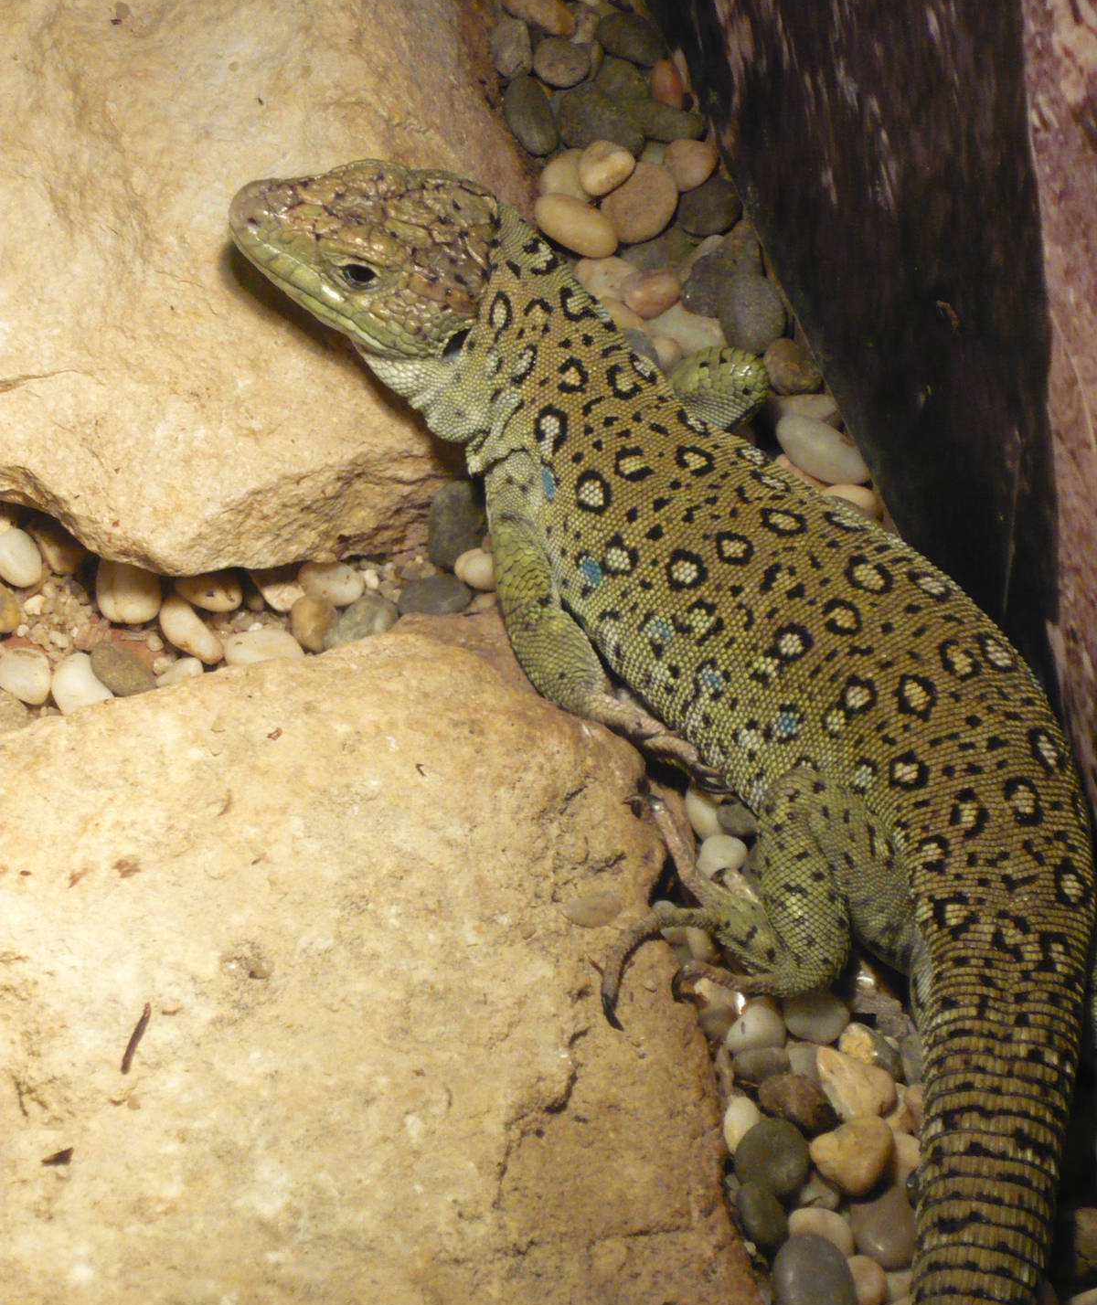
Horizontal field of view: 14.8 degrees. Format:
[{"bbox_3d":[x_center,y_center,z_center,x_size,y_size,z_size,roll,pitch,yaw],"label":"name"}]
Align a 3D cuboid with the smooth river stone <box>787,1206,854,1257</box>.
[{"bbox_3d":[0.054,0.116,0.842,0.014,0.008,0.013,26,56,26],"label":"smooth river stone"}]

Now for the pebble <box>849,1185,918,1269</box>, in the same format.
[{"bbox_3d":[0.067,0.113,0.835,0.014,0.008,0.022,-5,50,-1],"label":"pebble"}]

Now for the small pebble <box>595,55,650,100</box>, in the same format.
[{"bbox_3d":[0.016,-0.127,0.940,0.014,0.008,0.013,35,60,28],"label":"small pebble"}]

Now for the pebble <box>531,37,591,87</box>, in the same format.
[{"bbox_3d":[0.004,-0.151,1.083,0.015,0.009,0.018,-16,49,-8],"label":"pebble"}]

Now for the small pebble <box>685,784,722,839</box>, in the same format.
[{"bbox_3d":[0.033,0.034,0.912,0.008,0.007,0.016,-17,51,-10],"label":"small pebble"}]

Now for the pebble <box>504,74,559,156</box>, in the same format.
[{"bbox_3d":[-0.004,-0.118,0.930,0.011,0.010,0.022,-13,51,-7],"label":"pebble"}]

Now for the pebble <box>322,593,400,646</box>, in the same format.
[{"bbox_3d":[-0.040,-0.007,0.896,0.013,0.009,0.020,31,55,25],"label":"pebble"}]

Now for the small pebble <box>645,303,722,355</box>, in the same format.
[{"bbox_3d":[0.029,-0.068,0.893,0.019,0.009,0.014,24,56,22],"label":"small pebble"}]

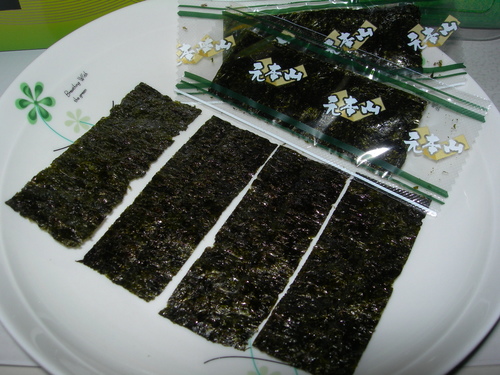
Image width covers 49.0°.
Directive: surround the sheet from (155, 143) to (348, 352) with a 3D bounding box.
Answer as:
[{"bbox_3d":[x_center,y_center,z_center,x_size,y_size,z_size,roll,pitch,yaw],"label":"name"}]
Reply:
[{"bbox_3d":[0.006,0.019,0.218,0.035,0.004,0.091,25,57,16],"label":"sheet"}]

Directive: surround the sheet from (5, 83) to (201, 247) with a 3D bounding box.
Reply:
[{"bbox_3d":[-0.061,-0.015,0.242,0.036,0.004,0.088,27,57,17],"label":"sheet"}]

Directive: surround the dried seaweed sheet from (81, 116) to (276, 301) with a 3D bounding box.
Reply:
[{"bbox_3d":[-0.027,0.004,0.229,0.034,0.004,0.091,27,57,17],"label":"dried seaweed sheet"}]

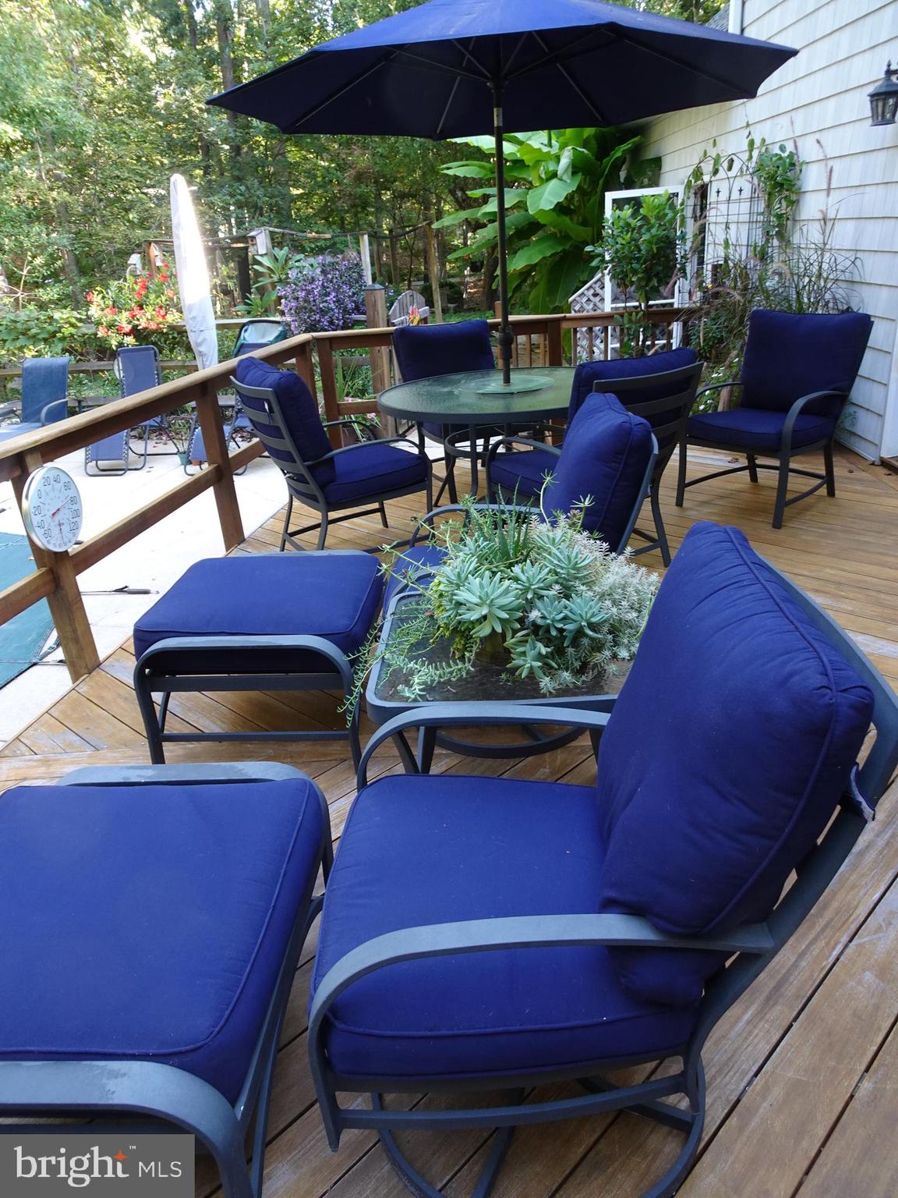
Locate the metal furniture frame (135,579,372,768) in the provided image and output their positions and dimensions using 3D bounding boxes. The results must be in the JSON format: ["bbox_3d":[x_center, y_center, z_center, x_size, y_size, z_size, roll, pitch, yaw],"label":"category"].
[{"bbox_3d":[-0.557,0.204,2.731,0.640,0.445,0.680,-2,24,6],"label":"metal furniture frame"}]

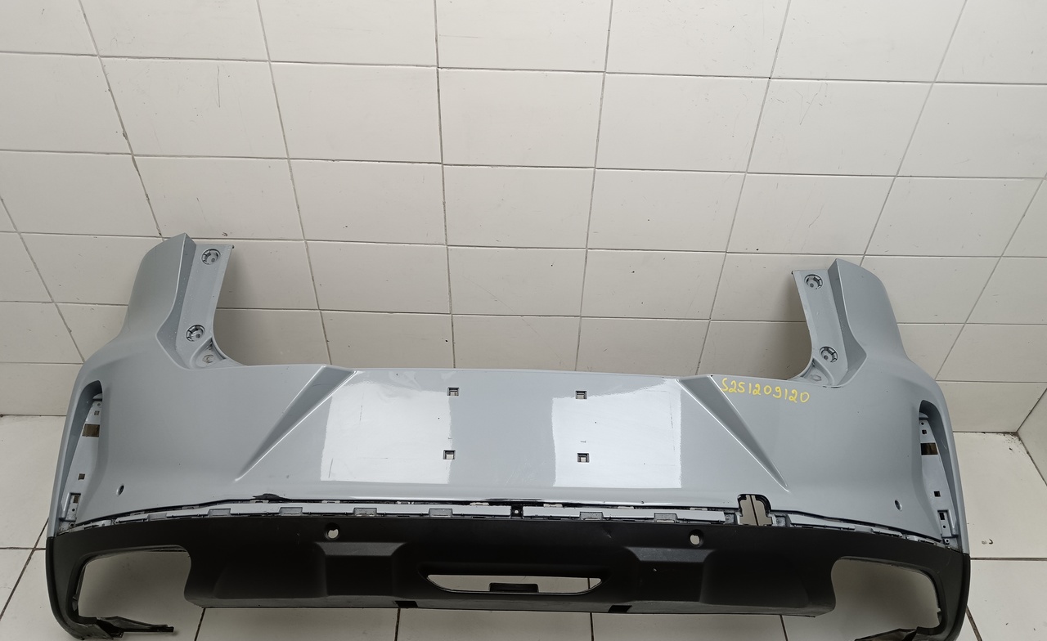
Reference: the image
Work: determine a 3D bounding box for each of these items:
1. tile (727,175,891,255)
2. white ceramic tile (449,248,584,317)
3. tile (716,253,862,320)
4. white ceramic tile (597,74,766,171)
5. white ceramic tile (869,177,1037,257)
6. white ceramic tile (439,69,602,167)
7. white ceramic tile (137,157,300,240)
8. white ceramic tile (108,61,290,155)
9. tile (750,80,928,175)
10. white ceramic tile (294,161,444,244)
[{"bbox_3d":[0.592,-0.222,1.699,0.300,0.200,0.009,1,43,-1],"label":"tile"},{"bbox_3d":[-0.018,-0.089,1.827,0.300,0.200,0.009,1,43,-1],"label":"white ceramic tile"},{"bbox_3d":[0.586,-0.075,1.838,0.300,0.200,0.009,1,43,-1],"label":"tile"},{"bbox_3d":[0.296,-0.376,1.555,0.300,0.200,0.009,1,43,-1],"label":"white ceramic tile"},{"bbox_3d":[0.893,-0.214,1.705,0.300,0.200,0.009,1,43,-1],"label":"white ceramic tile"},{"bbox_3d":[-0.006,-0.383,1.550,0.300,0.200,0.009,1,43,-1],"label":"white ceramic tile"},{"bbox_3d":[-0.616,-0.251,1.677,0.300,0.200,0.009,1,43,-1],"label":"white ceramic tile"},{"bbox_3d":[-0.610,-0.398,1.539,0.300,0.200,0.009,1,43,-1],"label":"white ceramic tile"},{"bbox_3d":[0.598,-0.369,1.560,0.300,0.200,0.009,1,43,-1],"label":"tile"},{"bbox_3d":[-0.314,-0.243,1.683,0.300,0.200,0.009,1,43,-1],"label":"white ceramic tile"}]

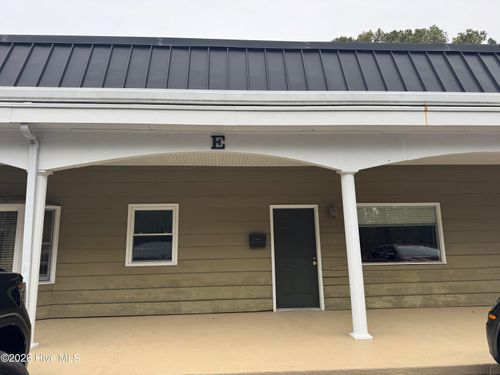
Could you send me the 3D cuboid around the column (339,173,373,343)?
[{"bbox_3d":[1.508,0.900,5.028,0.242,2.404,0.242,0,-11,-4],"label":"column"}]

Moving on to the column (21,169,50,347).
[{"bbox_3d":[-2.929,0.922,4.694,0.242,2.394,0.242,0,-11,-4],"label":"column"}]

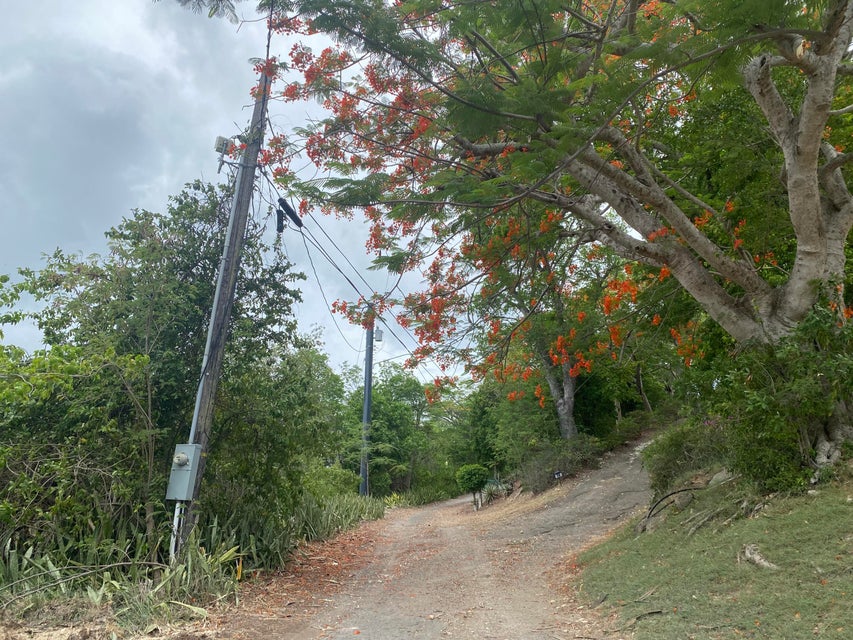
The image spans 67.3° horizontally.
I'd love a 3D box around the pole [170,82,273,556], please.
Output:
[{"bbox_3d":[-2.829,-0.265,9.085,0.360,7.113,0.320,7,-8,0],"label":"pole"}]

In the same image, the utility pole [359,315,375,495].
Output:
[{"bbox_3d":[-2.541,3.626,27.500,0.330,8.100,0.330,1,-11,0],"label":"utility pole"}]

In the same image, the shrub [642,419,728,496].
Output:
[{"bbox_3d":[4.931,2.618,12.200,1.650,1.450,1.600,1,-11,0],"label":"shrub"}]

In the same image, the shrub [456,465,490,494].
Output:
[{"bbox_3d":[1.385,4.774,19.300,1.000,0.880,1.000,1,-11,0],"label":"shrub"}]

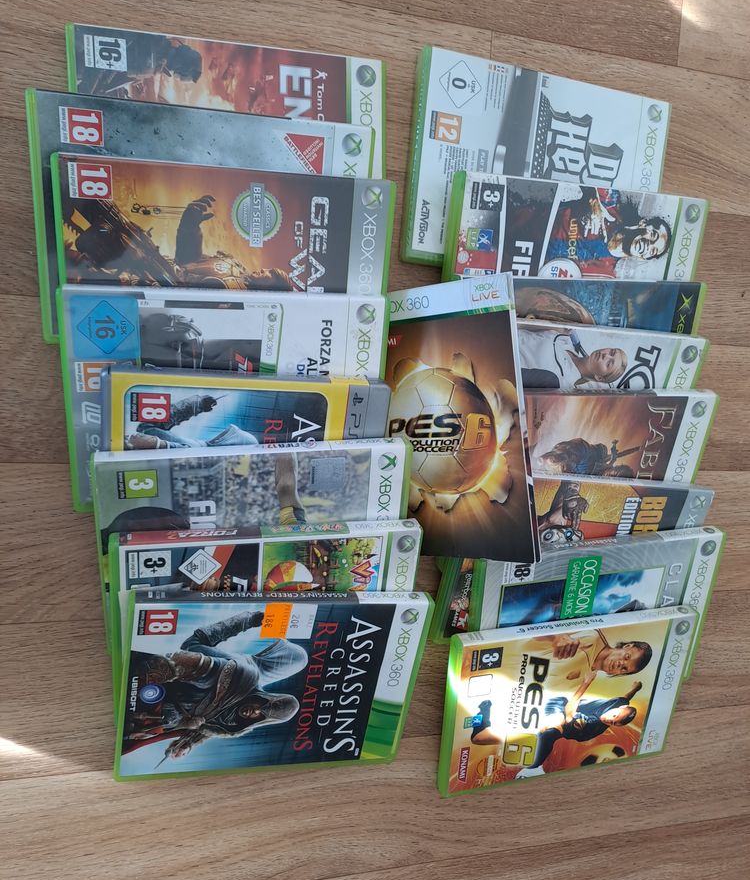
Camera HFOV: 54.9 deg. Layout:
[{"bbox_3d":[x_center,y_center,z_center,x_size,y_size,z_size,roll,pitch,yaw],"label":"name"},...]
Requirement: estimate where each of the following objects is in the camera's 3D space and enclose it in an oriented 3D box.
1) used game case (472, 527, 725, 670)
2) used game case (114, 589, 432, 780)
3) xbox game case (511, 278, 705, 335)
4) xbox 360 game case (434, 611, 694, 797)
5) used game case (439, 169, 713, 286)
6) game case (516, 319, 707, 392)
[{"bbox_3d":[0.160,0.134,0.535,0.190,0.015,0.135,-3,113,-14],"label":"used game case"},{"bbox_3d":[-0.065,0.160,0.471,0.190,0.015,0.135,5,112,-19],"label":"used game case"},{"bbox_3d":[0.135,-0.045,0.511,0.190,0.015,0.135,-2,111,-16],"label":"xbox game case"},{"bbox_3d":[0.144,0.195,0.540,0.190,0.015,0.135,-3,112,-15],"label":"xbox 360 game case"},{"bbox_3d":[0.138,-0.107,0.509,0.190,0.015,0.135,0,107,-16],"label":"used game case"},{"bbox_3d":[0.132,-0.013,0.506,0.190,0.015,0.135,2,112,-17],"label":"game case"}]

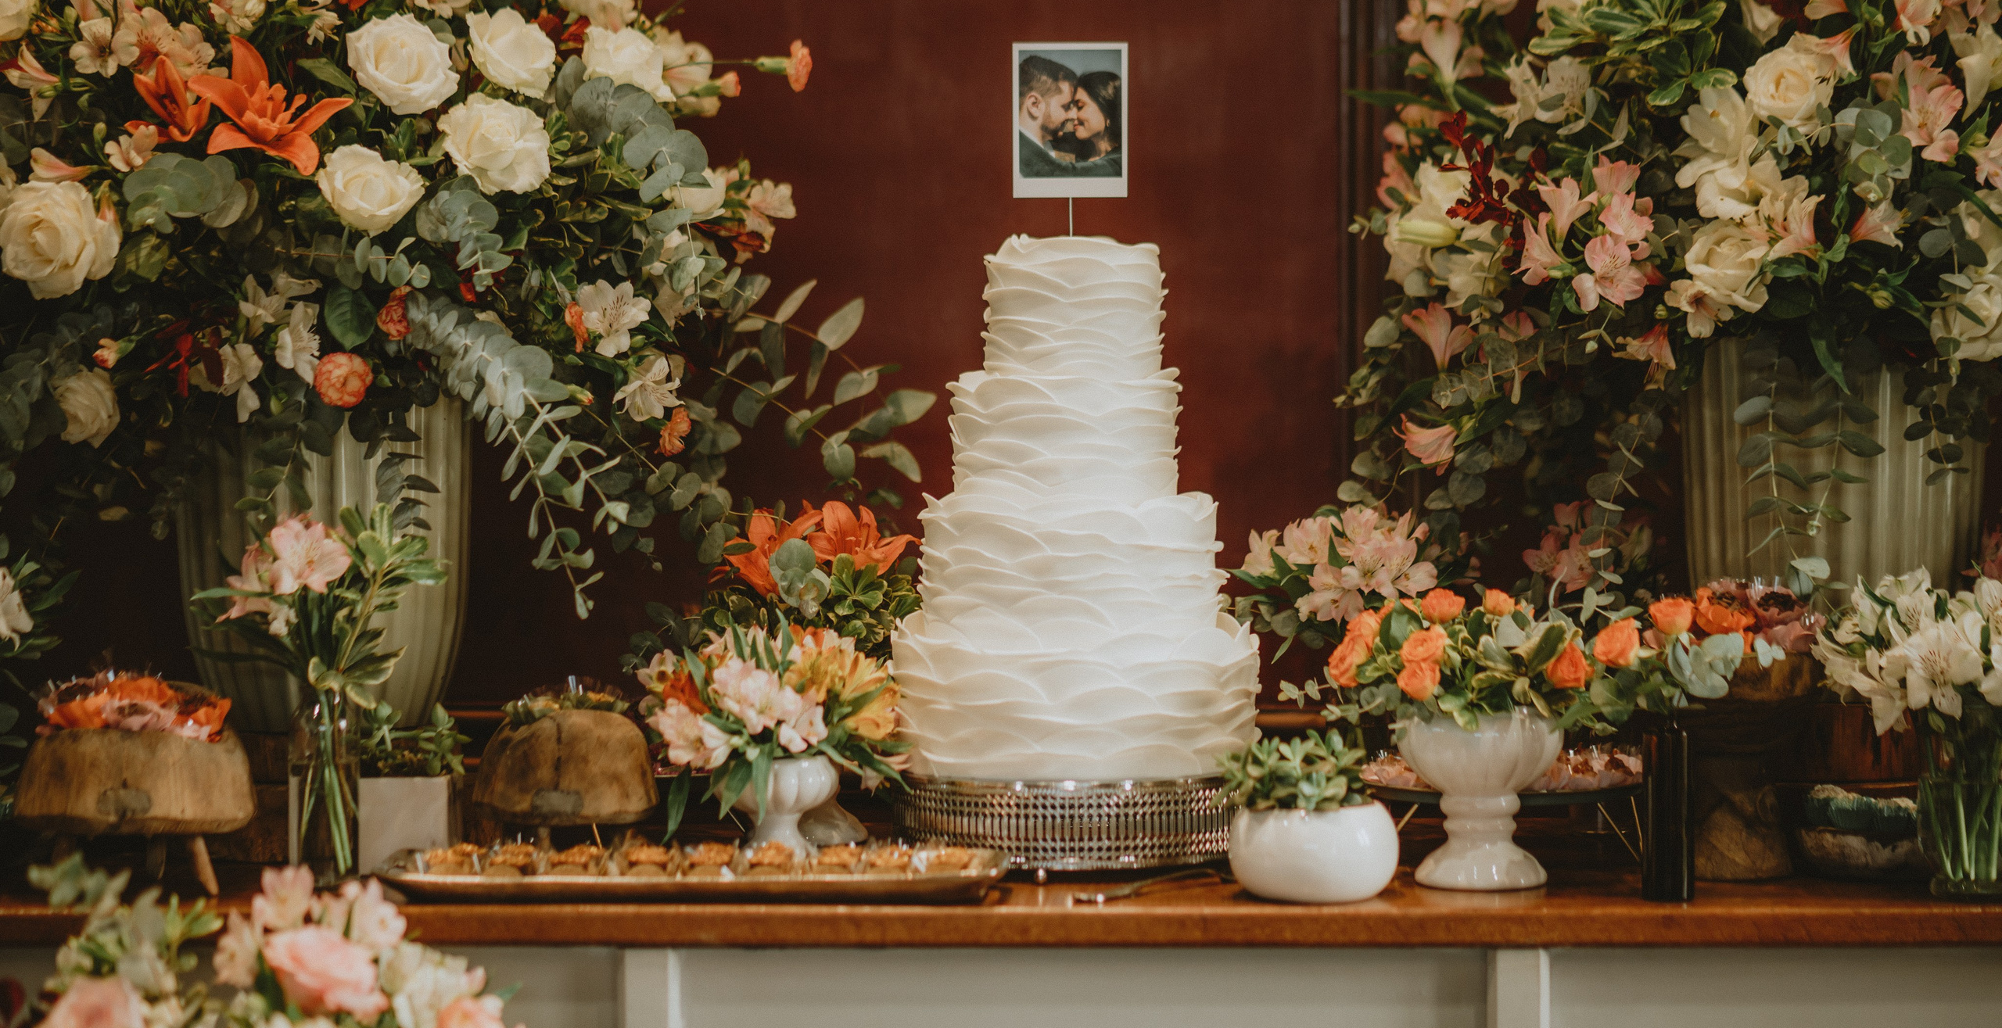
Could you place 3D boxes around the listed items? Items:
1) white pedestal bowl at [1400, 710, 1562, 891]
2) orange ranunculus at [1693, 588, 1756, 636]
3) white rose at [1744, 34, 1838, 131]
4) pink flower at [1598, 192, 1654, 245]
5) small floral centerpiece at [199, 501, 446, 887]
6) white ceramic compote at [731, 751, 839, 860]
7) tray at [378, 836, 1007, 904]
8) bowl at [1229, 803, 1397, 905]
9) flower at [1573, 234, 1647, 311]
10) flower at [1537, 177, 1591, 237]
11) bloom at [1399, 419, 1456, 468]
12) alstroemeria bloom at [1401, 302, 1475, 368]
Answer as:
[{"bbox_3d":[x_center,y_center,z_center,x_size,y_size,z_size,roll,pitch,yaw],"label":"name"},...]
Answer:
[{"bbox_3d":[0.363,0.214,3.575,0.120,0.128,0.120,0,3,0],"label":"white pedestal bowl"},{"bbox_3d":[0.505,0.069,3.310,0.046,0.037,0.046,0,2,6],"label":"orange ranunculus"},{"bbox_3d":[0.618,-0.338,3.700,0.072,0.072,0.062,0,3,9],"label":"white rose"},{"bbox_3d":[0.487,-0.230,3.680,0.044,0.043,0.042,-1,3,-14],"label":"pink flower"},{"bbox_3d":[-0.524,0.135,3.624,0.175,0.283,0.130,0,3,0],"label":"small floral centerpiece"},{"bbox_3d":[-0.160,0.212,3.420,0.090,0.077,0.090,0,2,0],"label":"white ceramic compote"},{"bbox_3d":[-0.232,0.260,3.559,0.460,0.039,0.170,0,3,-2],"label":"tray"},{"bbox_3d":[0.212,0.228,3.190,0.116,0.065,0.116,0,2,0],"label":"bowl"},{"bbox_3d":[0.432,-0.172,3.360,0.053,0.055,0.040,0,2,3],"label":"flower"},{"bbox_3d":[0.438,-0.238,3.680,0.044,0.048,0.046,1,3,11],"label":"flower"},{"bbox_3d":[0.309,-0.050,3.430,0.042,0.037,0.042,-10,7,-30],"label":"bloom"},{"bbox_3d":[0.318,-0.130,3.440,0.053,0.048,0.045,0,2,14],"label":"alstroemeria bloom"}]

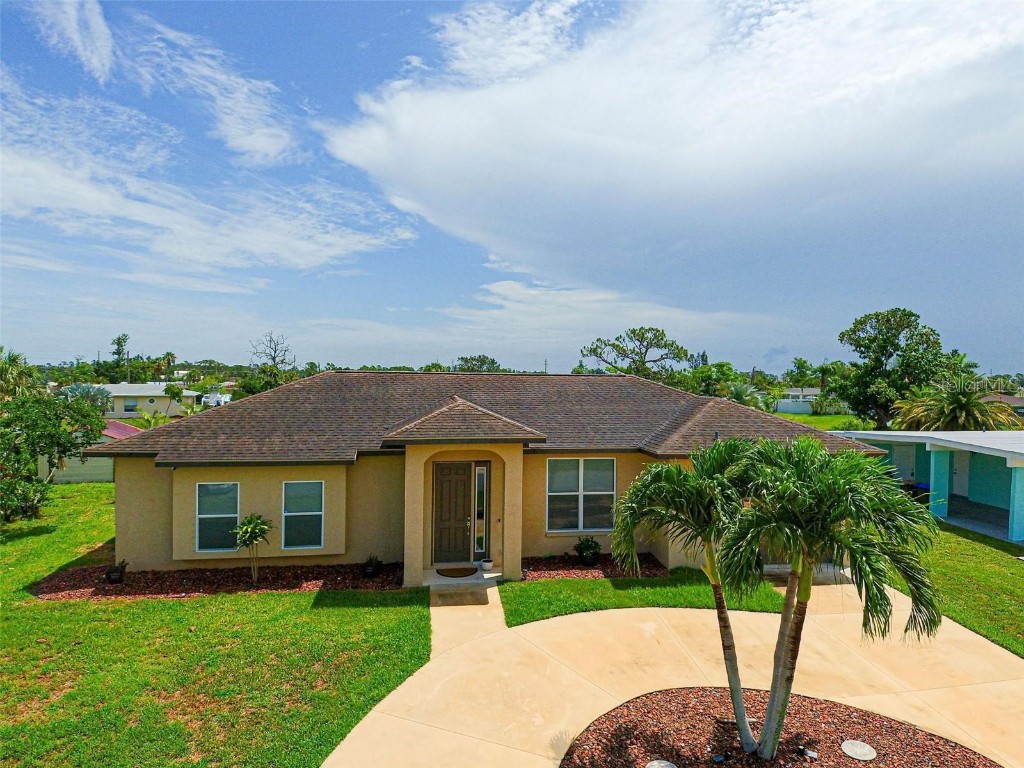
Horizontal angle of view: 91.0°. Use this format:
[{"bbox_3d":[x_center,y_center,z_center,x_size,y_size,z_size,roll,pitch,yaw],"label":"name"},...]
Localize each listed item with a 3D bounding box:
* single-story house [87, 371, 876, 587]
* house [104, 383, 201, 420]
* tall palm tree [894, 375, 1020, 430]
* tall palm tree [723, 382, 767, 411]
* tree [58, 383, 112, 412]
[{"bbox_3d":[-0.751,2.071,16.121,18.800,4.770,10.300,0,1,-7],"label":"single-story house"},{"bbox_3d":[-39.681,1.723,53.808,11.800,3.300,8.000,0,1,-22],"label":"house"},{"bbox_3d":[26.490,2.032,30.046,5.800,4.960,5.800,0,1,-7],"label":"tall palm tree"},{"bbox_3d":[25.050,1.944,54.039,4.100,4.210,4.100,0,1,-7],"label":"tall palm tree"},{"bbox_3d":[-37.335,1.724,44.035,3.690,3.710,3.700,0,1,-7],"label":"tree"}]

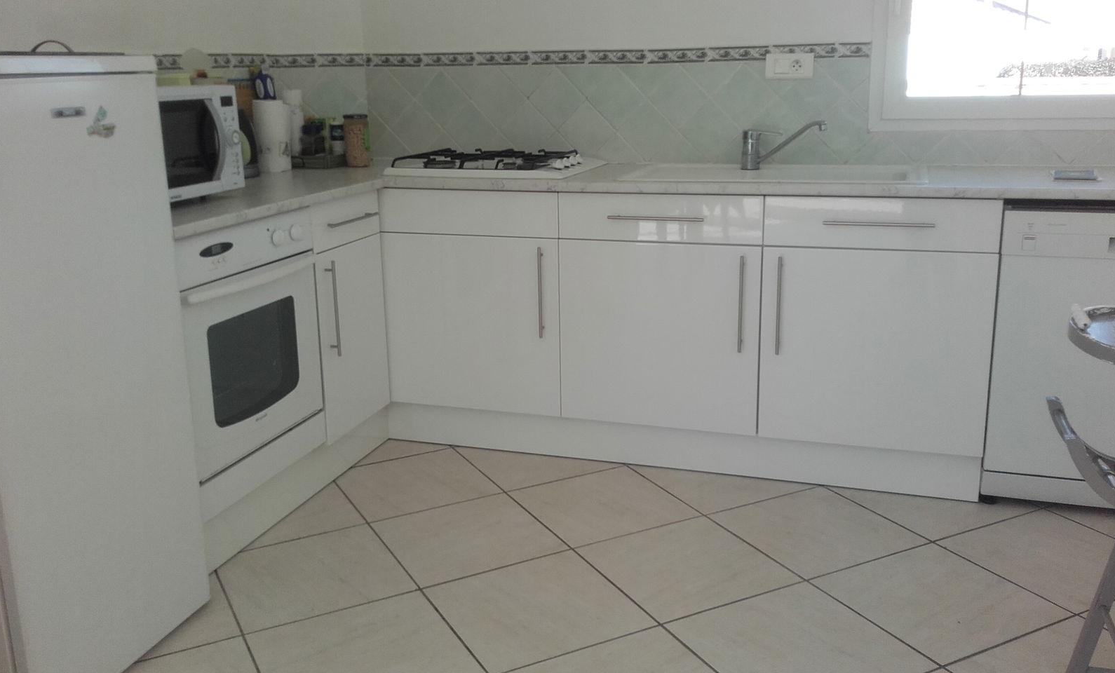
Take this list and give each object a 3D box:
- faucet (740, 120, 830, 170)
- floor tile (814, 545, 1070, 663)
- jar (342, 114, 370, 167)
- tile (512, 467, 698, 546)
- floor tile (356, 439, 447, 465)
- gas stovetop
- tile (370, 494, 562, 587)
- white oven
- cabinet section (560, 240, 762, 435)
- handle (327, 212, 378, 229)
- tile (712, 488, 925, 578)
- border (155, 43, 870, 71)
[{"bbox_3d":[0.717,-0.607,2.971,0.262,0.151,0.055,4,15,17],"label":"faucet"},{"bbox_3d":[0.875,0.604,2.151,0.402,0.010,0.402,-9,17,-26],"label":"floor tile"},{"bbox_3d":[-0.687,-0.671,3.219,0.085,0.180,0.085,-4,15,-11],"label":"jar"},{"bbox_3d":[0.129,0.486,2.707,0.415,0.010,0.415,-8,16,-26],"label":"tile"},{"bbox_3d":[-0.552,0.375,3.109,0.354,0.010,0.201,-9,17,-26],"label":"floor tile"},{"bbox_3d":[-0.174,-0.561,3.020,0.592,0.053,0.510,4,16,17],"label":"gas stovetop"},{"bbox_3d":[-0.242,0.534,2.494,0.402,0.010,0.402,-9,17,-26],"label":"tile"},{"bbox_3d":[-1.035,0.030,2.477,0.570,0.690,0.600,4,15,17],"label":"white oven"},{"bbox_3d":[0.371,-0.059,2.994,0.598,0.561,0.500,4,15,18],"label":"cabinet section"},{"bbox_3d":[-0.597,-0.339,2.727,0.033,0.012,0.275,4,16,17],"label":"handle"},{"bbox_3d":[0.694,0.523,2.526,0.415,0.010,0.415,-8,16,-26],"label":"tile"},{"bbox_3d":[-0.121,-0.872,2.913,2.070,0.050,0.770,4,15,17],"label":"border"}]

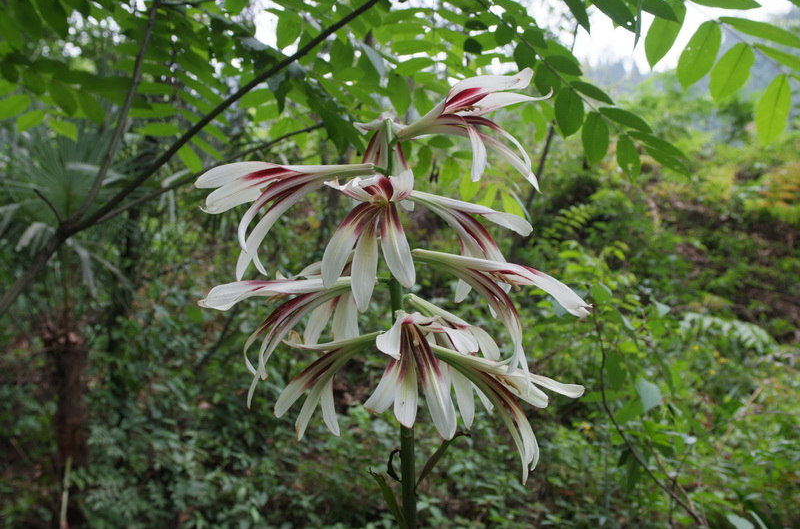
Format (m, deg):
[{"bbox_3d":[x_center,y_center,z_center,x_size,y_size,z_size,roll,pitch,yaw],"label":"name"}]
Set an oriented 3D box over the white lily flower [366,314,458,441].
[{"bbox_3d":[0.006,0.088,0.775,0.080,0.103,0.105,0,12,-6],"label":"white lily flower"}]

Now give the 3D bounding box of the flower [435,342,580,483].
[{"bbox_3d":[0.095,0.123,0.800,0.135,0.105,0.090,14,6,15],"label":"flower"}]

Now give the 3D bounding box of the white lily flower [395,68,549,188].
[{"bbox_3d":[0.065,-0.113,0.810,0.133,0.100,0.095,0,3,18],"label":"white lily flower"}]

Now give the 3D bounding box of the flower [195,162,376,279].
[{"bbox_3d":[-0.102,-0.039,0.810,0.150,0.092,0.095,-7,4,-12],"label":"flower"}]

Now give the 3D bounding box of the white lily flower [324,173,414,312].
[{"bbox_3d":[-0.021,-0.024,0.765,0.085,0.110,0.115,0,9,7],"label":"white lily flower"}]

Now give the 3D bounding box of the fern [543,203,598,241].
[{"bbox_3d":[0.638,-0.160,3.500,0.200,0.140,0.160,-1,0,-18],"label":"fern"}]

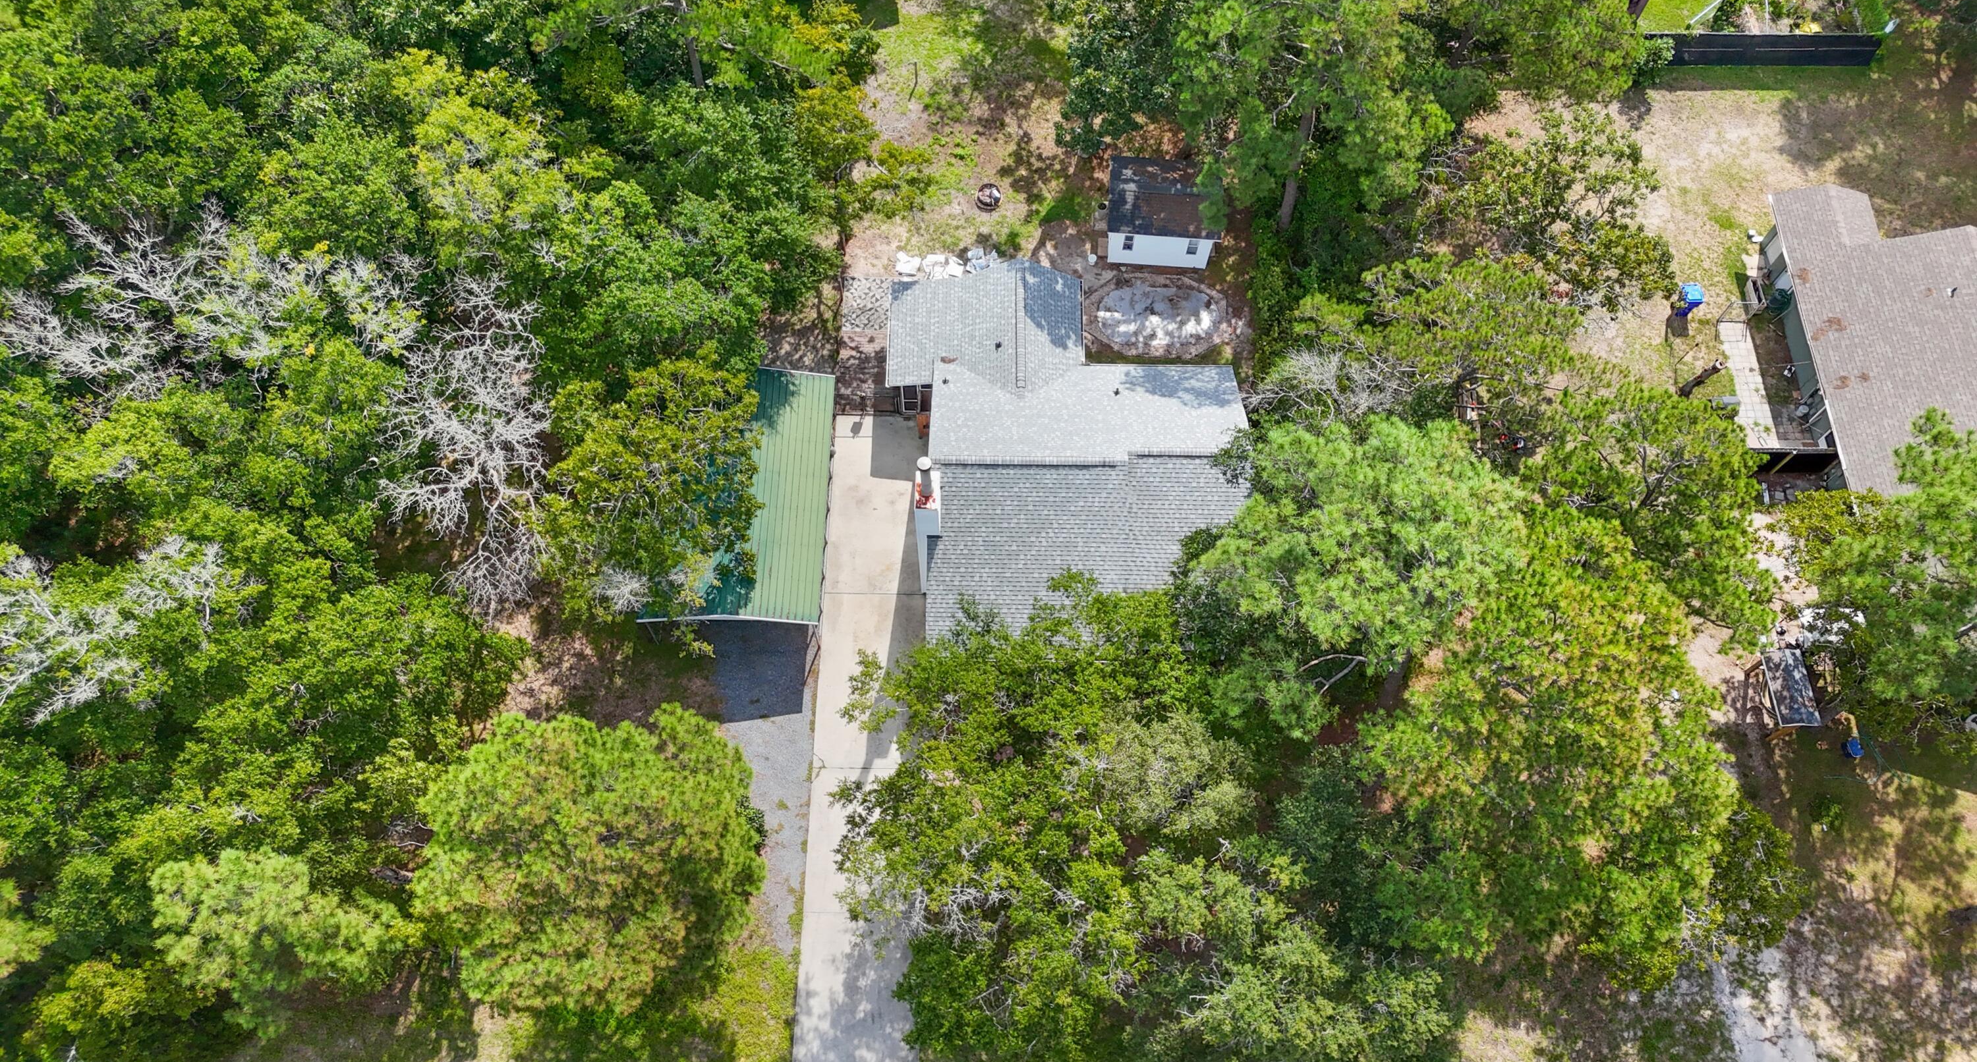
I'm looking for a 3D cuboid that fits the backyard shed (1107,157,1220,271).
[{"bbox_3d":[6.692,-12.236,52.405,4.200,2.780,3.720,3,64,1],"label":"backyard shed"}]

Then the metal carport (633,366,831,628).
[{"bbox_3d":[-8.225,-0.766,46.439,5.750,3.100,9.270,1,64,0],"label":"metal carport"}]

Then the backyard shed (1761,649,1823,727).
[{"bbox_3d":[25.402,5.436,44.455,1.300,2.150,2.400,-1,64,-1],"label":"backyard shed"}]

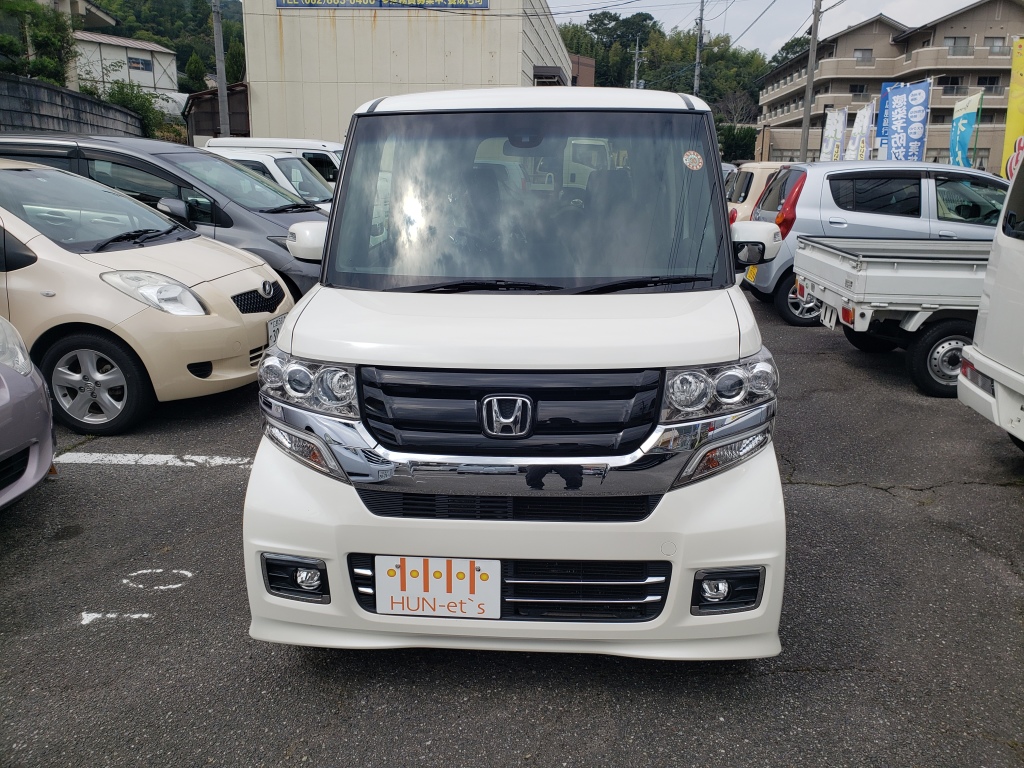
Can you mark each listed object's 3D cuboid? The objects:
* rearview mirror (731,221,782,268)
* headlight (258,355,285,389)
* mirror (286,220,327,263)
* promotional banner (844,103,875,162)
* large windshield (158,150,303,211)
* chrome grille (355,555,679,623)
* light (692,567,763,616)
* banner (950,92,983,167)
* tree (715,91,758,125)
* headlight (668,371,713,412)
[{"bbox_3d":[0.852,-0.484,2.670,0.175,0.165,0.110,1,14,4],"label":"rearview mirror"},{"bbox_3d":[-0.671,-0.035,2.150,0.080,0.086,0.065,1,14,4],"label":"headlight"},{"bbox_3d":[-0.721,-0.511,2.780,0.170,0.155,0.110,1,14,4],"label":"mirror"},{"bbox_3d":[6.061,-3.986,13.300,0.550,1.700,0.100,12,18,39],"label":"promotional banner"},{"bbox_3d":[-2.390,-1.746,6.600,0.880,0.470,1.350,1,13,4],"label":"large windshield"},{"bbox_3d":[-0.007,0.542,2.040,0.850,0.180,0.090,1,14,4],"label":"chrome grille"},{"bbox_3d":[0.572,0.548,2.040,0.185,0.125,0.100,1,13,4],"label":"light"},{"bbox_3d":[7.649,-4.031,13.000,0.500,1.750,0.100,1,13,4],"label":"banner"},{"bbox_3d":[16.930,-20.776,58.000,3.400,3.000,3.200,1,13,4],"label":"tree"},{"bbox_3d":[0.464,0.019,2.000,0.108,0.106,0.065,1,14,4],"label":"headlight"}]

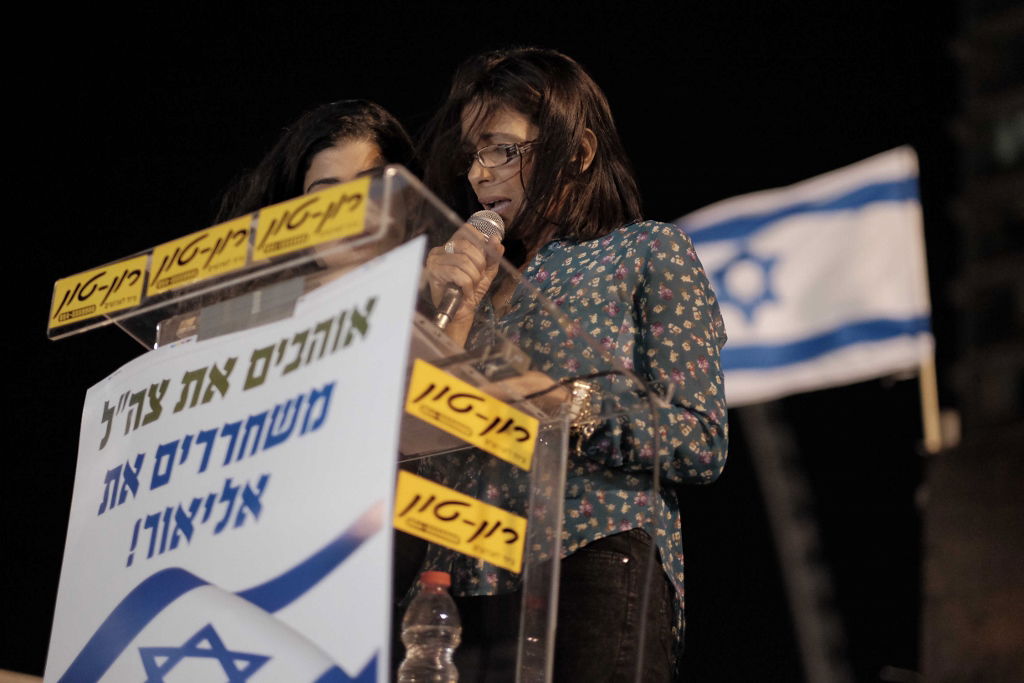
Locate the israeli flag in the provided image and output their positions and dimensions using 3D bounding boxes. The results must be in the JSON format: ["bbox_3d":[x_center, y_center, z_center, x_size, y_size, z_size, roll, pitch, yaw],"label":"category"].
[{"bbox_3d":[0.815,-0.180,8.100,1.170,0.870,0.160,-7,-19,9],"label":"israeli flag"}]

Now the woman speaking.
[{"bbox_3d":[0.036,0.374,2.865,0.400,1.600,0.450,19,-24,-38],"label":"woman speaking"}]

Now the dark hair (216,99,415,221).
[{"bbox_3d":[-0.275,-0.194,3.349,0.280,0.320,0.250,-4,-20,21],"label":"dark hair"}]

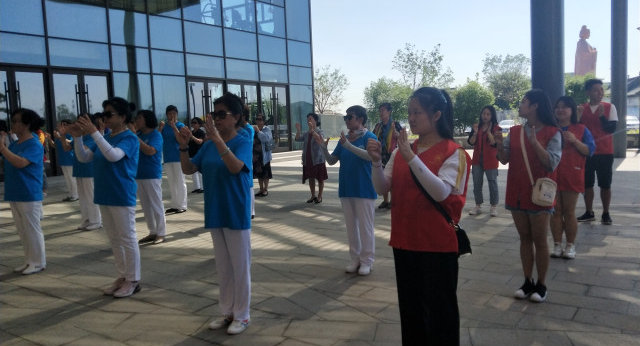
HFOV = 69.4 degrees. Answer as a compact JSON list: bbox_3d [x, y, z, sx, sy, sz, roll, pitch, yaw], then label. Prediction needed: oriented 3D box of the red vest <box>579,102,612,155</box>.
[{"bbox_3d":[3.483,-0.559,5.830,0.460,0.700,0.280,4,8,42],"label":"red vest"}]

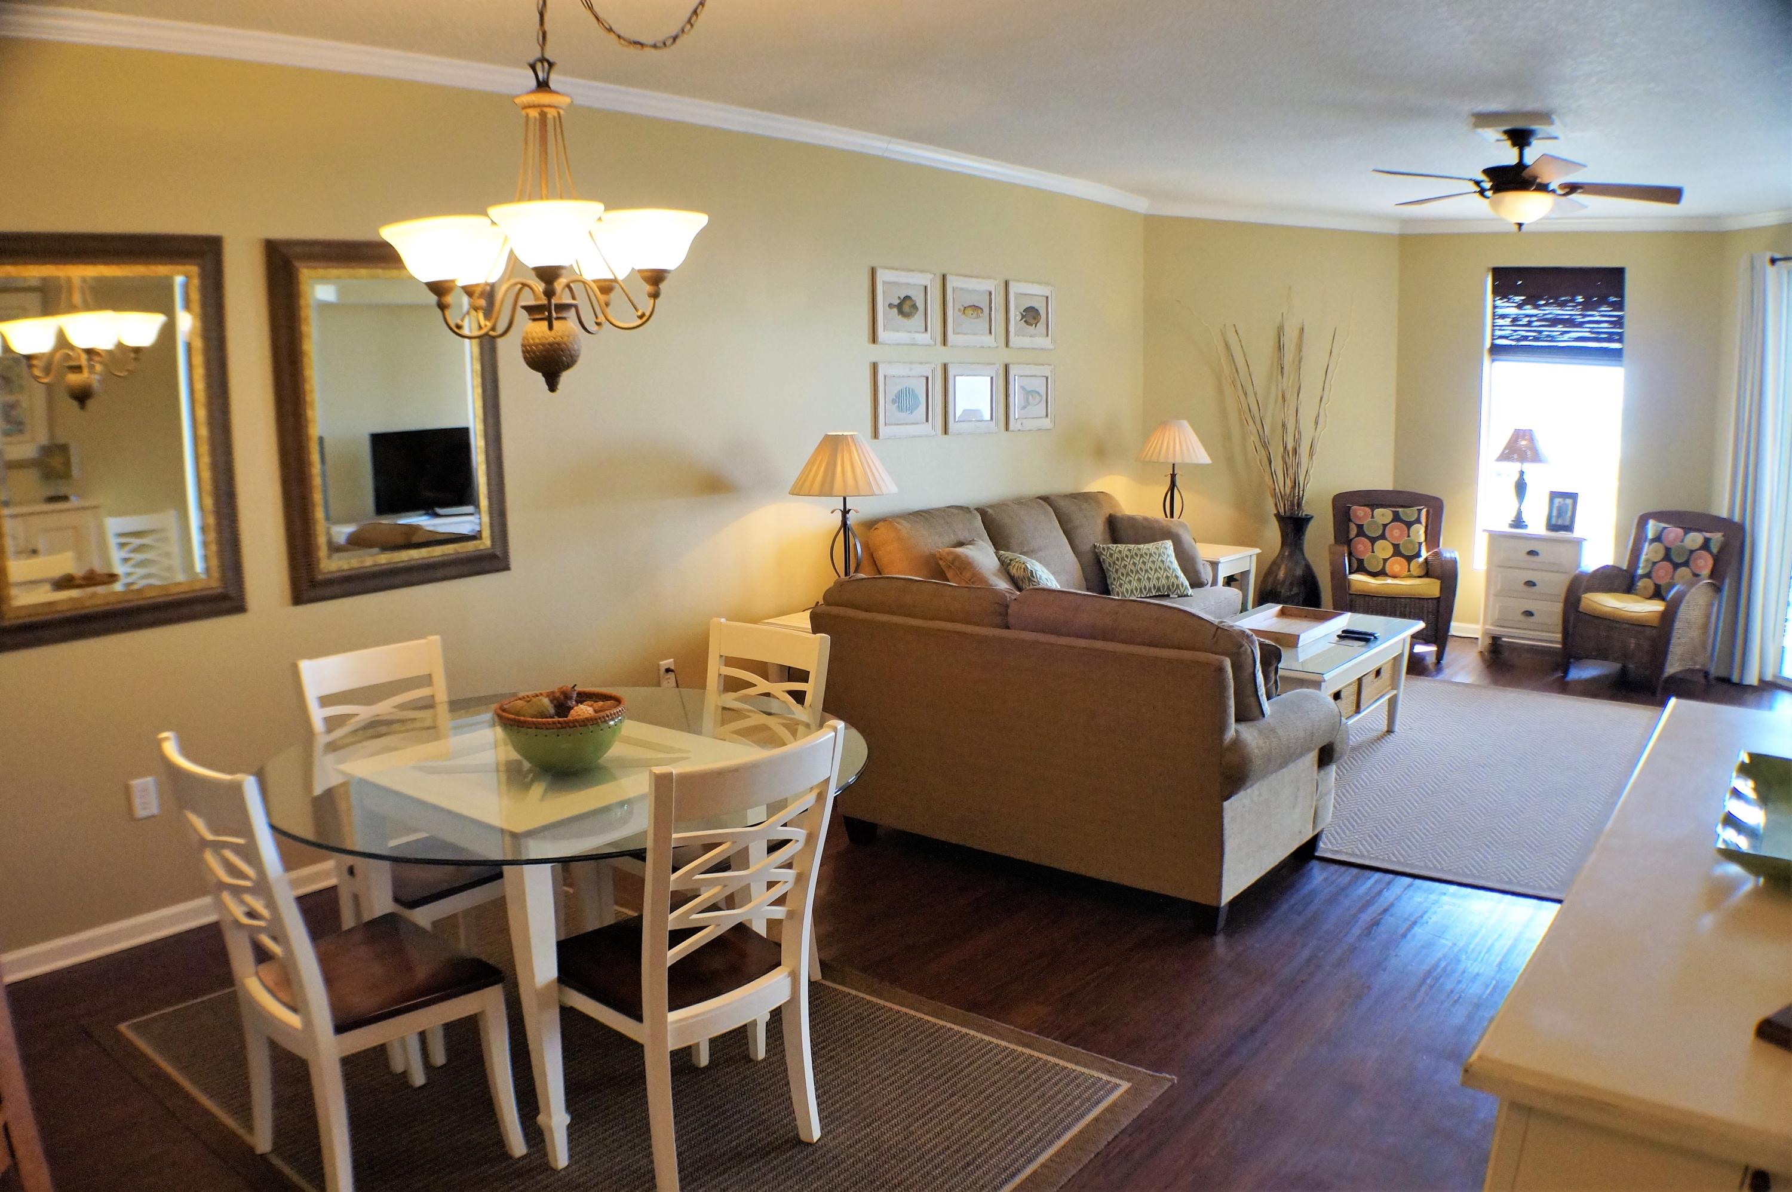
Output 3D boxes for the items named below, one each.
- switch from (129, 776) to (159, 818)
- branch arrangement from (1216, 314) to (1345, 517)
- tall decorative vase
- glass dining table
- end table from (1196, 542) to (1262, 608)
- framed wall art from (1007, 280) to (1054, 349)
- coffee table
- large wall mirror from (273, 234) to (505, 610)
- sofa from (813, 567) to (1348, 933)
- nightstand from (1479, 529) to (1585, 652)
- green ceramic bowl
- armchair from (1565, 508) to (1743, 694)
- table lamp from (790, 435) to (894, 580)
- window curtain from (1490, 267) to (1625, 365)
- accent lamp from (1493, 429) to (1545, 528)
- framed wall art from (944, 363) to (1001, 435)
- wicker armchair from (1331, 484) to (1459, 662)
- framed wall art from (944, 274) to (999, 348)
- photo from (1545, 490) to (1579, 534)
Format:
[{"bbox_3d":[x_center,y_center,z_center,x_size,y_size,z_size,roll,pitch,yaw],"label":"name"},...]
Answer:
[{"bbox_3d":[-2.155,0.584,3.858,0.008,0.115,0.075,6,12,37],"label":"switch"},{"bbox_3d":[2.235,-1.047,7.811,0.773,1.193,0.600,6,12,37],"label":"branch arrangement"},{"bbox_3d":[2.378,-0.121,8.105,0.384,0.758,0.384,7,12,37],"label":"tall decorative vase"},{"bbox_3d":[-0.703,0.717,2.942,1.287,0.763,1.287,7,12,37],"label":"glass dining table"},{"bbox_3d":[1.725,0.034,7.850,0.620,0.585,0.523,6,12,37],"label":"end table"},{"bbox_3d":[0.717,-1.466,7.034,0.035,0.342,0.421,7,12,37],"label":"framed wall art"},{"bbox_3d":[1.700,0.411,5.877,0.820,0.460,1.370,6,12,37],"label":"coffee table"},{"bbox_3d":[-1.546,-0.550,4.172,0.047,1.060,0.793,7,12,37],"label":"large wall mirror"},{"bbox_3d":[0.596,0.393,4.522,1.554,0.903,1.013,7,12,37],"label":"sofa"},{"bbox_3d":[3.640,-0.011,7.542,0.430,0.720,0.600,-9,12,-42],"label":"nightstand"},{"bbox_3d":[-0.733,0.303,2.956,0.299,0.145,0.299,-1,9,0],"label":"green ceramic bowl"},{"bbox_3d":[3.901,0.017,6.860,0.770,0.880,0.630,-7,11,-32],"label":"armchair"},{"bbox_3d":[-0.211,-0.306,5.797,0.450,0.799,0.450,-1,9,0],"label":"table lamp"},{"bbox_3d":[3.761,-1.591,7.610,0.761,0.534,0.079,7,12,37],"label":"window curtain"},{"bbox_3d":[3.547,-0.663,7.617,0.313,0.574,0.313,6,12,37],"label":"accent lamp"},{"bbox_3d":[0.392,-0.977,6.679,0.035,0.349,0.436,7,12,37],"label":"framed wall art"},{"bbox_3d":[2.826,-0.135,7.703,0.724,0.916,0.722,2,10,16],"label":"wicker armchair"},{"bbox_3d":[0.355,-1.346,6.340,0.035,0.330,0.380,7,12,41],"label":"framed wall art"},{"bbox_3d":[3.659,-0.459,7.385,0.090,0.236,0.172,-9,12,-42],"label":"photo"}]

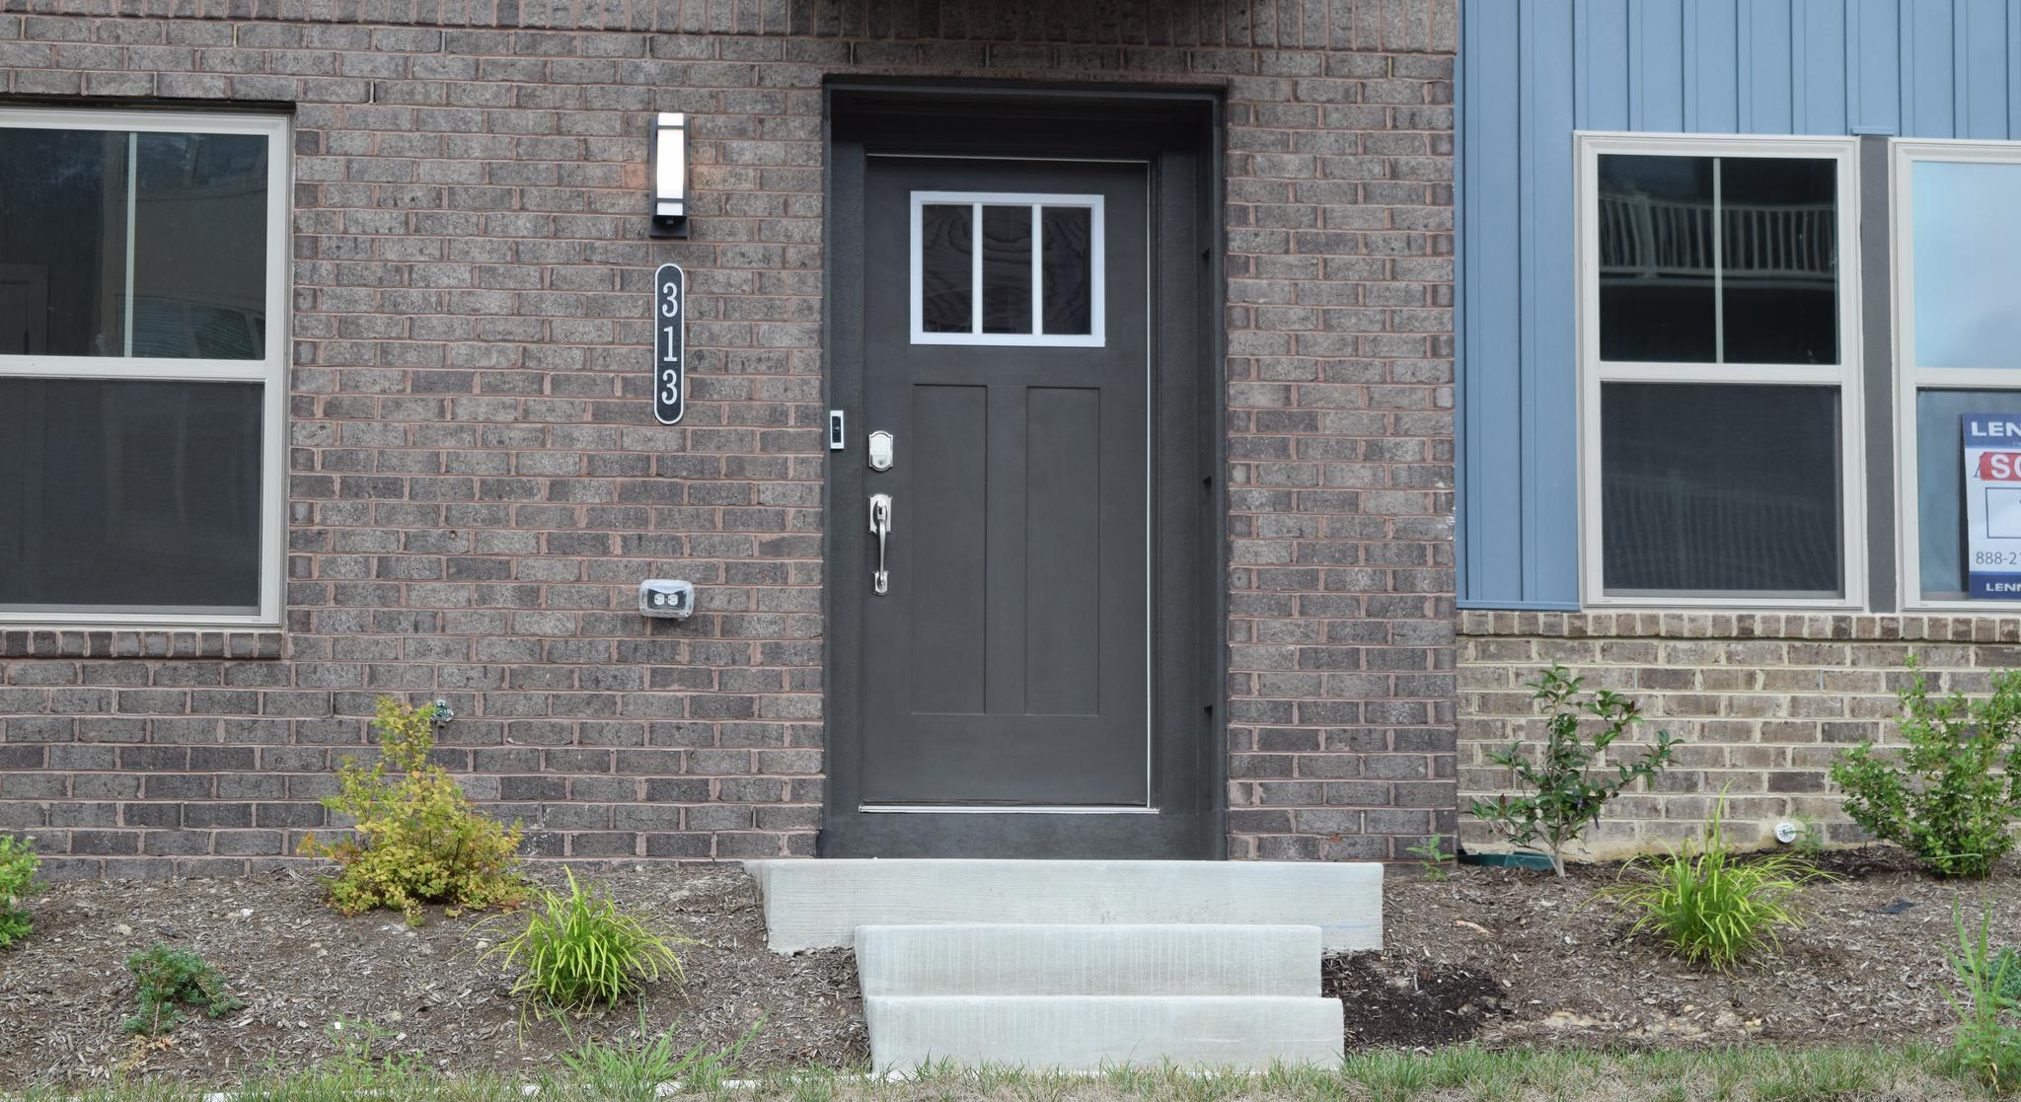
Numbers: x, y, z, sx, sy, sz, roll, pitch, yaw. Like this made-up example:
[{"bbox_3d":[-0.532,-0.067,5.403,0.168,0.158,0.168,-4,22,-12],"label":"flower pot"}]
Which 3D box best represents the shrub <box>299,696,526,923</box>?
[{"bbox_3d":[-1.697,0.733,13.081,0.641,0.641,0.580,1,-6,-7],"label":"shrub"}]

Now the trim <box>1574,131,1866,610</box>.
[{"bbox_3d":[2.287,-0.579,14.820,0.953,1.549,0.100,1,-6,-7],"label":"trim"}]

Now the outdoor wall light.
[{"bbox_3d":[-1.014,-1.120,13.707,0.114,0.367,0.100,1,-6,-7],"label":"outdoor wall light"}]

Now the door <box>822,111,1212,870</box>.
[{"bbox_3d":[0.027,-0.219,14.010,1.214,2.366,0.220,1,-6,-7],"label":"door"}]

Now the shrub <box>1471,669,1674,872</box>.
[{"bbox_3d":[1.754,0.685,14.332,0.625,0.644,0.520,1,-6,-7],"label":"shrub"}]

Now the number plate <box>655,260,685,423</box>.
[{"bbox_3d":[-1.014,-0.616,13.700,0.088,0.486,0.016,1,-6,-7],"label":"number plate"}]

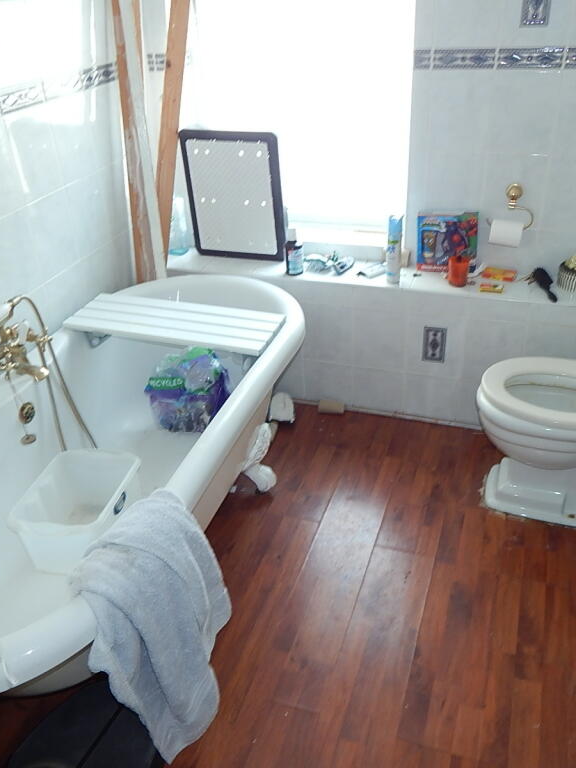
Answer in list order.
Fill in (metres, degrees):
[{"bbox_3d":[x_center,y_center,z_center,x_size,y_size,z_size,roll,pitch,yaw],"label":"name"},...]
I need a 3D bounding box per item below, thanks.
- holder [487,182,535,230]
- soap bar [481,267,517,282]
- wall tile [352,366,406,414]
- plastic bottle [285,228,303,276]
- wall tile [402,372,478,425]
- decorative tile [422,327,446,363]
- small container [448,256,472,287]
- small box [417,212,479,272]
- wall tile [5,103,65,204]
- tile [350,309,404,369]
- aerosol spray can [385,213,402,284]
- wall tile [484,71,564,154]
[{"bbox_3d":[0.769,-0.607,2.239,0.152,0.145,0.080,9,35,18],"label":"holder"},{"bbox_3d":[0.746,-0.387,2.301,0.108,0.020,0.060,9,35,17],"label":"soap bar"},{"bbox_3d":[0.347,0.024,2.525,0.200,0.195,0.010,8,34,16],"label":"wall tile"},{"bbox_3d":[0.021,-0.492,2.415,0.066,0.167,0.066,-3,33,2],"label":"plastic bottle"},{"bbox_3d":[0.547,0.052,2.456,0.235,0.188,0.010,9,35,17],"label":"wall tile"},{"bbox_3d":[0.528,-0.138,2.335,0.079,0.142,0.009,9,35,17],"label":"decorative tile"},{"bbox_3d":[0.597,-0.399,2.278,0.076,0.098,0.076,9,35,18],"label":"small container"},{"bbox_3d":[0.579,-0.516,2.357,0.217,0.212,0.060,9,35,18],"label":"small box"},{"bbox_3d":[-0.770,-0.701,1.984,0.010,0.253,0.200,9,35,18],"label":"wall tile"},{"bbox_3d":[0.338,-0.162,2.407,0.200,0.250,0.010,8,34,16],"label":"tile"},{"bbox_3d":[0.366,-0.466,2.249,0.052,0.243,0.052,-2,33,1],"label":"aerosol spray can"},{"bbox_3d":[0.753,-0.866,2.084,0.200,0.250,0.010,9,35,17],"label":"wall tile"}]

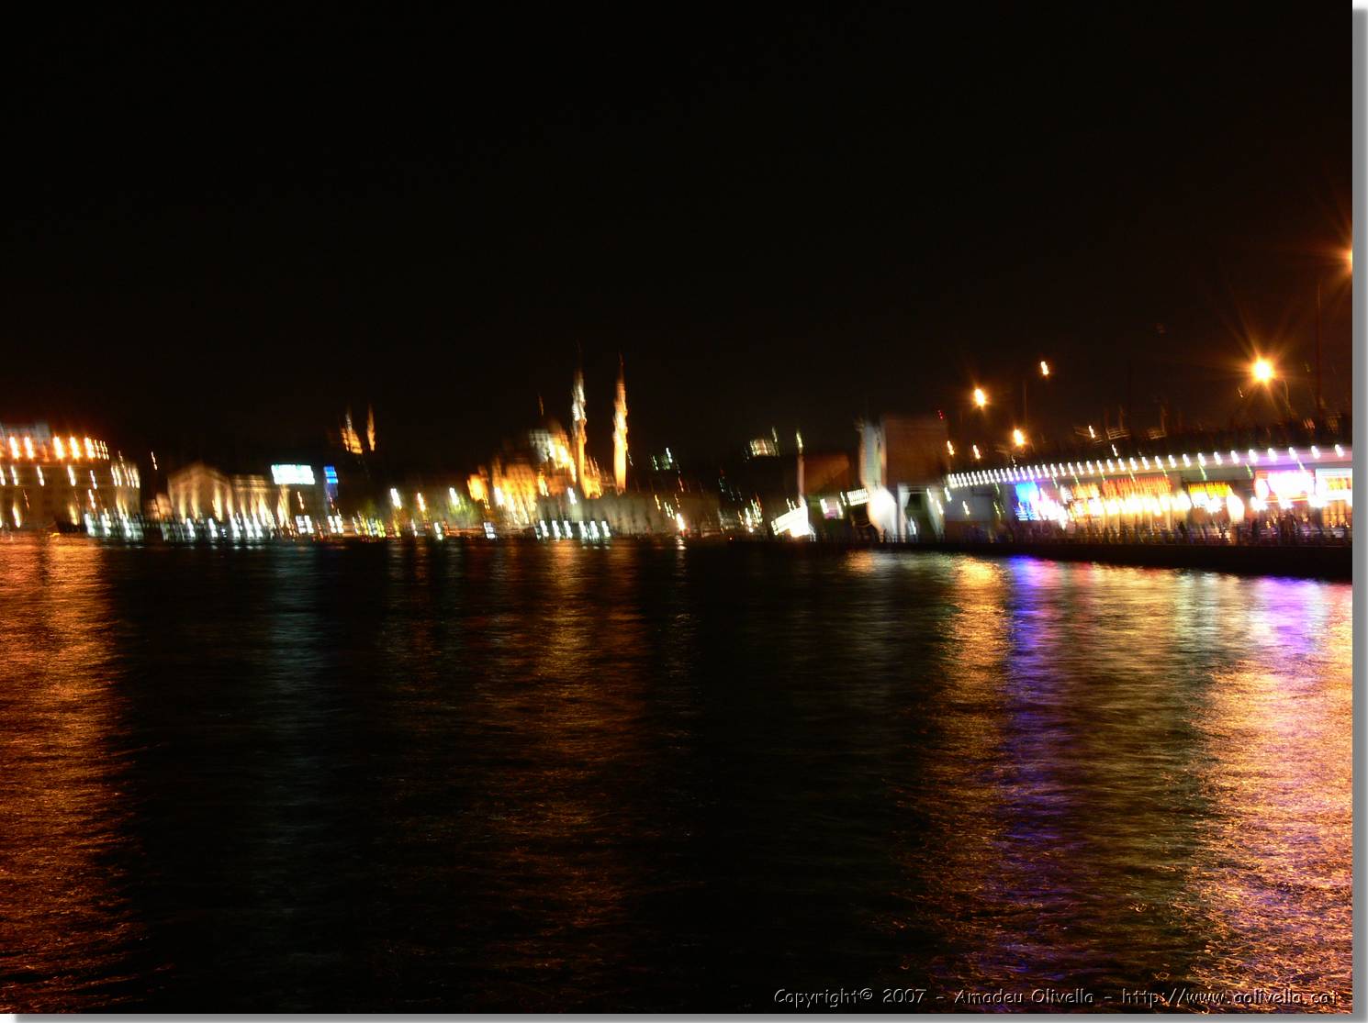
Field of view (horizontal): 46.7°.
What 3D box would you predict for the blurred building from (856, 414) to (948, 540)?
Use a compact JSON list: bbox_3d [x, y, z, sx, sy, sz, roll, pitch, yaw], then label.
[{"bbox_3d":[26.300,-4.100,186.000,8.000,14.600,13.000,0,-1,-2],"label":"blurred building"}]

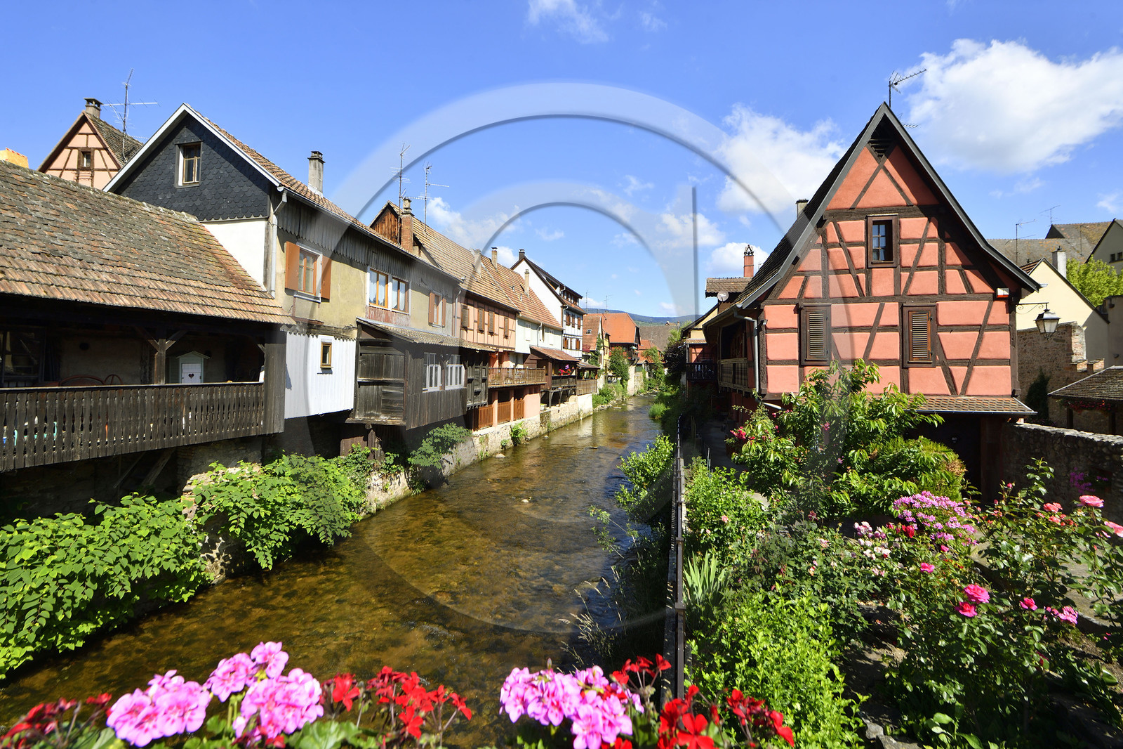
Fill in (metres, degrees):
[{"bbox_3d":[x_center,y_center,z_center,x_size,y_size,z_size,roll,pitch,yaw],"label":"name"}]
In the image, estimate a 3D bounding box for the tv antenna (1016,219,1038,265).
[{"bbox_3d":[24.200,-6.900,26.000,0.650,2.400,1.000,1,0,-24],"label":"tv antenna"}]

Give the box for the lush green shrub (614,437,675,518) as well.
[{"bbox_3d":[1.930,2.400,11.700,1.400,1.900,1.500,0,1,12],"label":"lush green shrub"}]

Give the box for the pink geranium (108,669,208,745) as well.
[{"bbox_3d":[-0.580,0.482,0.720,0.125,0.100,0.115,0,0,0],"label":"pink geranium"}]

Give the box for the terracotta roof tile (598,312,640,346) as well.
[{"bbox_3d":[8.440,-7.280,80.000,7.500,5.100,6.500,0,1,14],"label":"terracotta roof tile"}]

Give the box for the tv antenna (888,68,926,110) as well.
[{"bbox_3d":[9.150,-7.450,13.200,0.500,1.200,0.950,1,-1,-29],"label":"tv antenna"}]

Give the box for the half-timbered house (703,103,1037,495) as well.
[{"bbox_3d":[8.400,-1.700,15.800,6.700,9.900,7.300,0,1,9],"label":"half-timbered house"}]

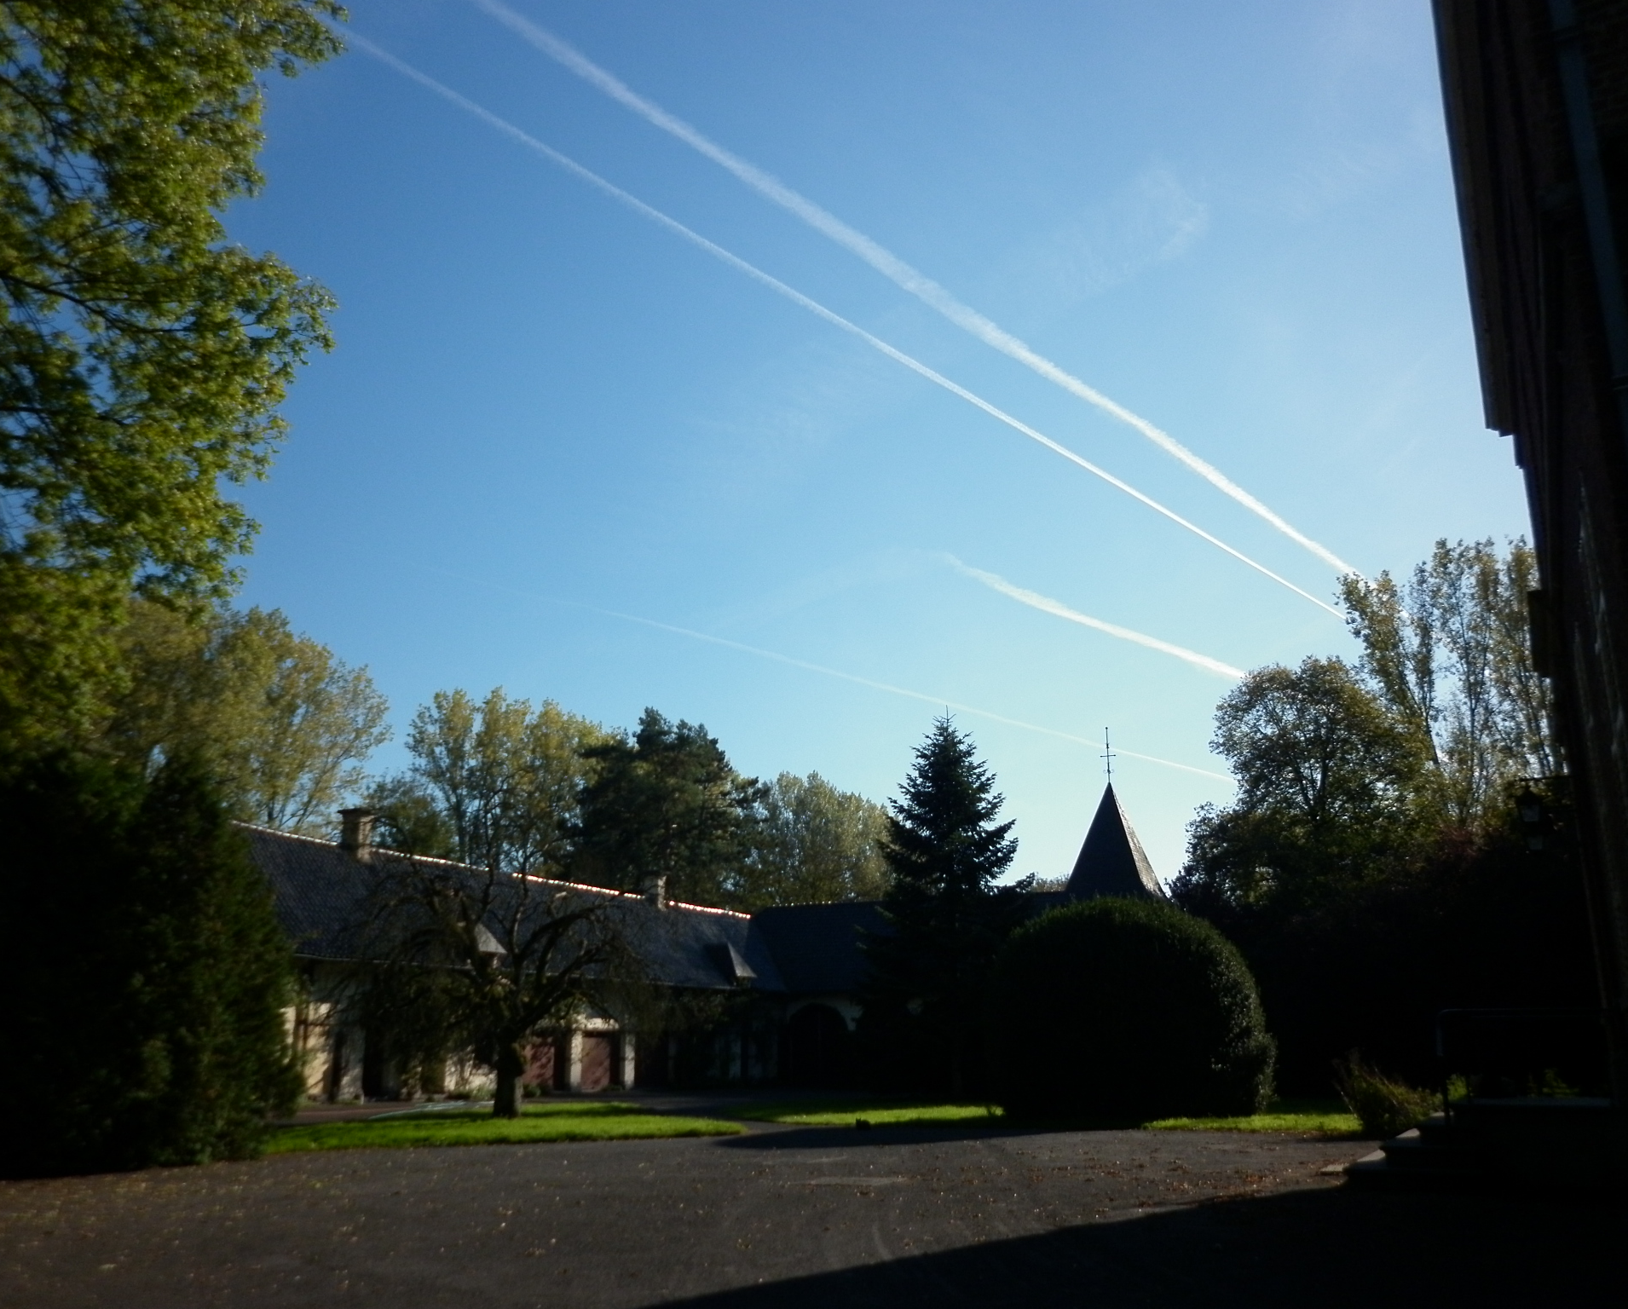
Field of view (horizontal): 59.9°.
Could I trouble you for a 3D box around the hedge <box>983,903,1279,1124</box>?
[{"bbox_3d":[7.030,7.683,31.077,6.140,4.601,5.663,-4,-16,12],"label":"hedge"}]

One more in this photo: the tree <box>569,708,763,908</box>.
[{"bbox_3d":[-8.270,13.041,79.001,10.524,20.442,10.524,1,-16,-6],"label":"tree"}]

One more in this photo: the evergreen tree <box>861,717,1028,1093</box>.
[{"bbox_3d":[4.608,8.320,47.939,5.770,12.546,5.770,-2,-16,5],"label":"evergreen tree"}]

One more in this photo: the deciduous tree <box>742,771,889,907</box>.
[{"bbox_3d":[-0.138,17.540,93.758,10.172,19.706,10.172,0,-16,0],"label":"deciduous tree"}]

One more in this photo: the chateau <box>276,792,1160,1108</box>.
[{"bbox_3d":[-2.019,9.355,52.086,24.700,12.870,39.000,-7,-17,23],"label":"chateau"}]

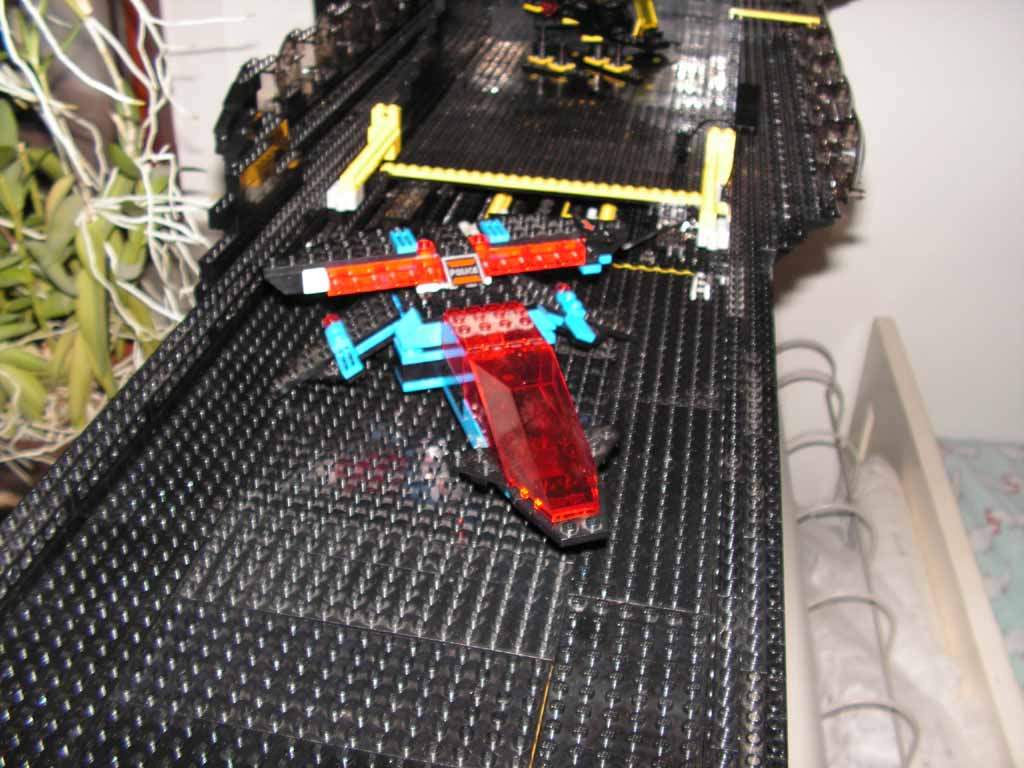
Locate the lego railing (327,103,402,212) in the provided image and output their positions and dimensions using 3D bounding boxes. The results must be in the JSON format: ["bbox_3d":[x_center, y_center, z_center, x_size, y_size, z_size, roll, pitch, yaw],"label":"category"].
[{"bbox_3d":[-0.088,-0.138,0.640,0.017,0.036,0.088,7,34,8],"label":"lego railing"}]

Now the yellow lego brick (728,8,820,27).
[{"bbox_3d":[0.238,-0.332,0.966,0.081,0.007,0.007,12,35,15],"label":"yellow lego brick"}]

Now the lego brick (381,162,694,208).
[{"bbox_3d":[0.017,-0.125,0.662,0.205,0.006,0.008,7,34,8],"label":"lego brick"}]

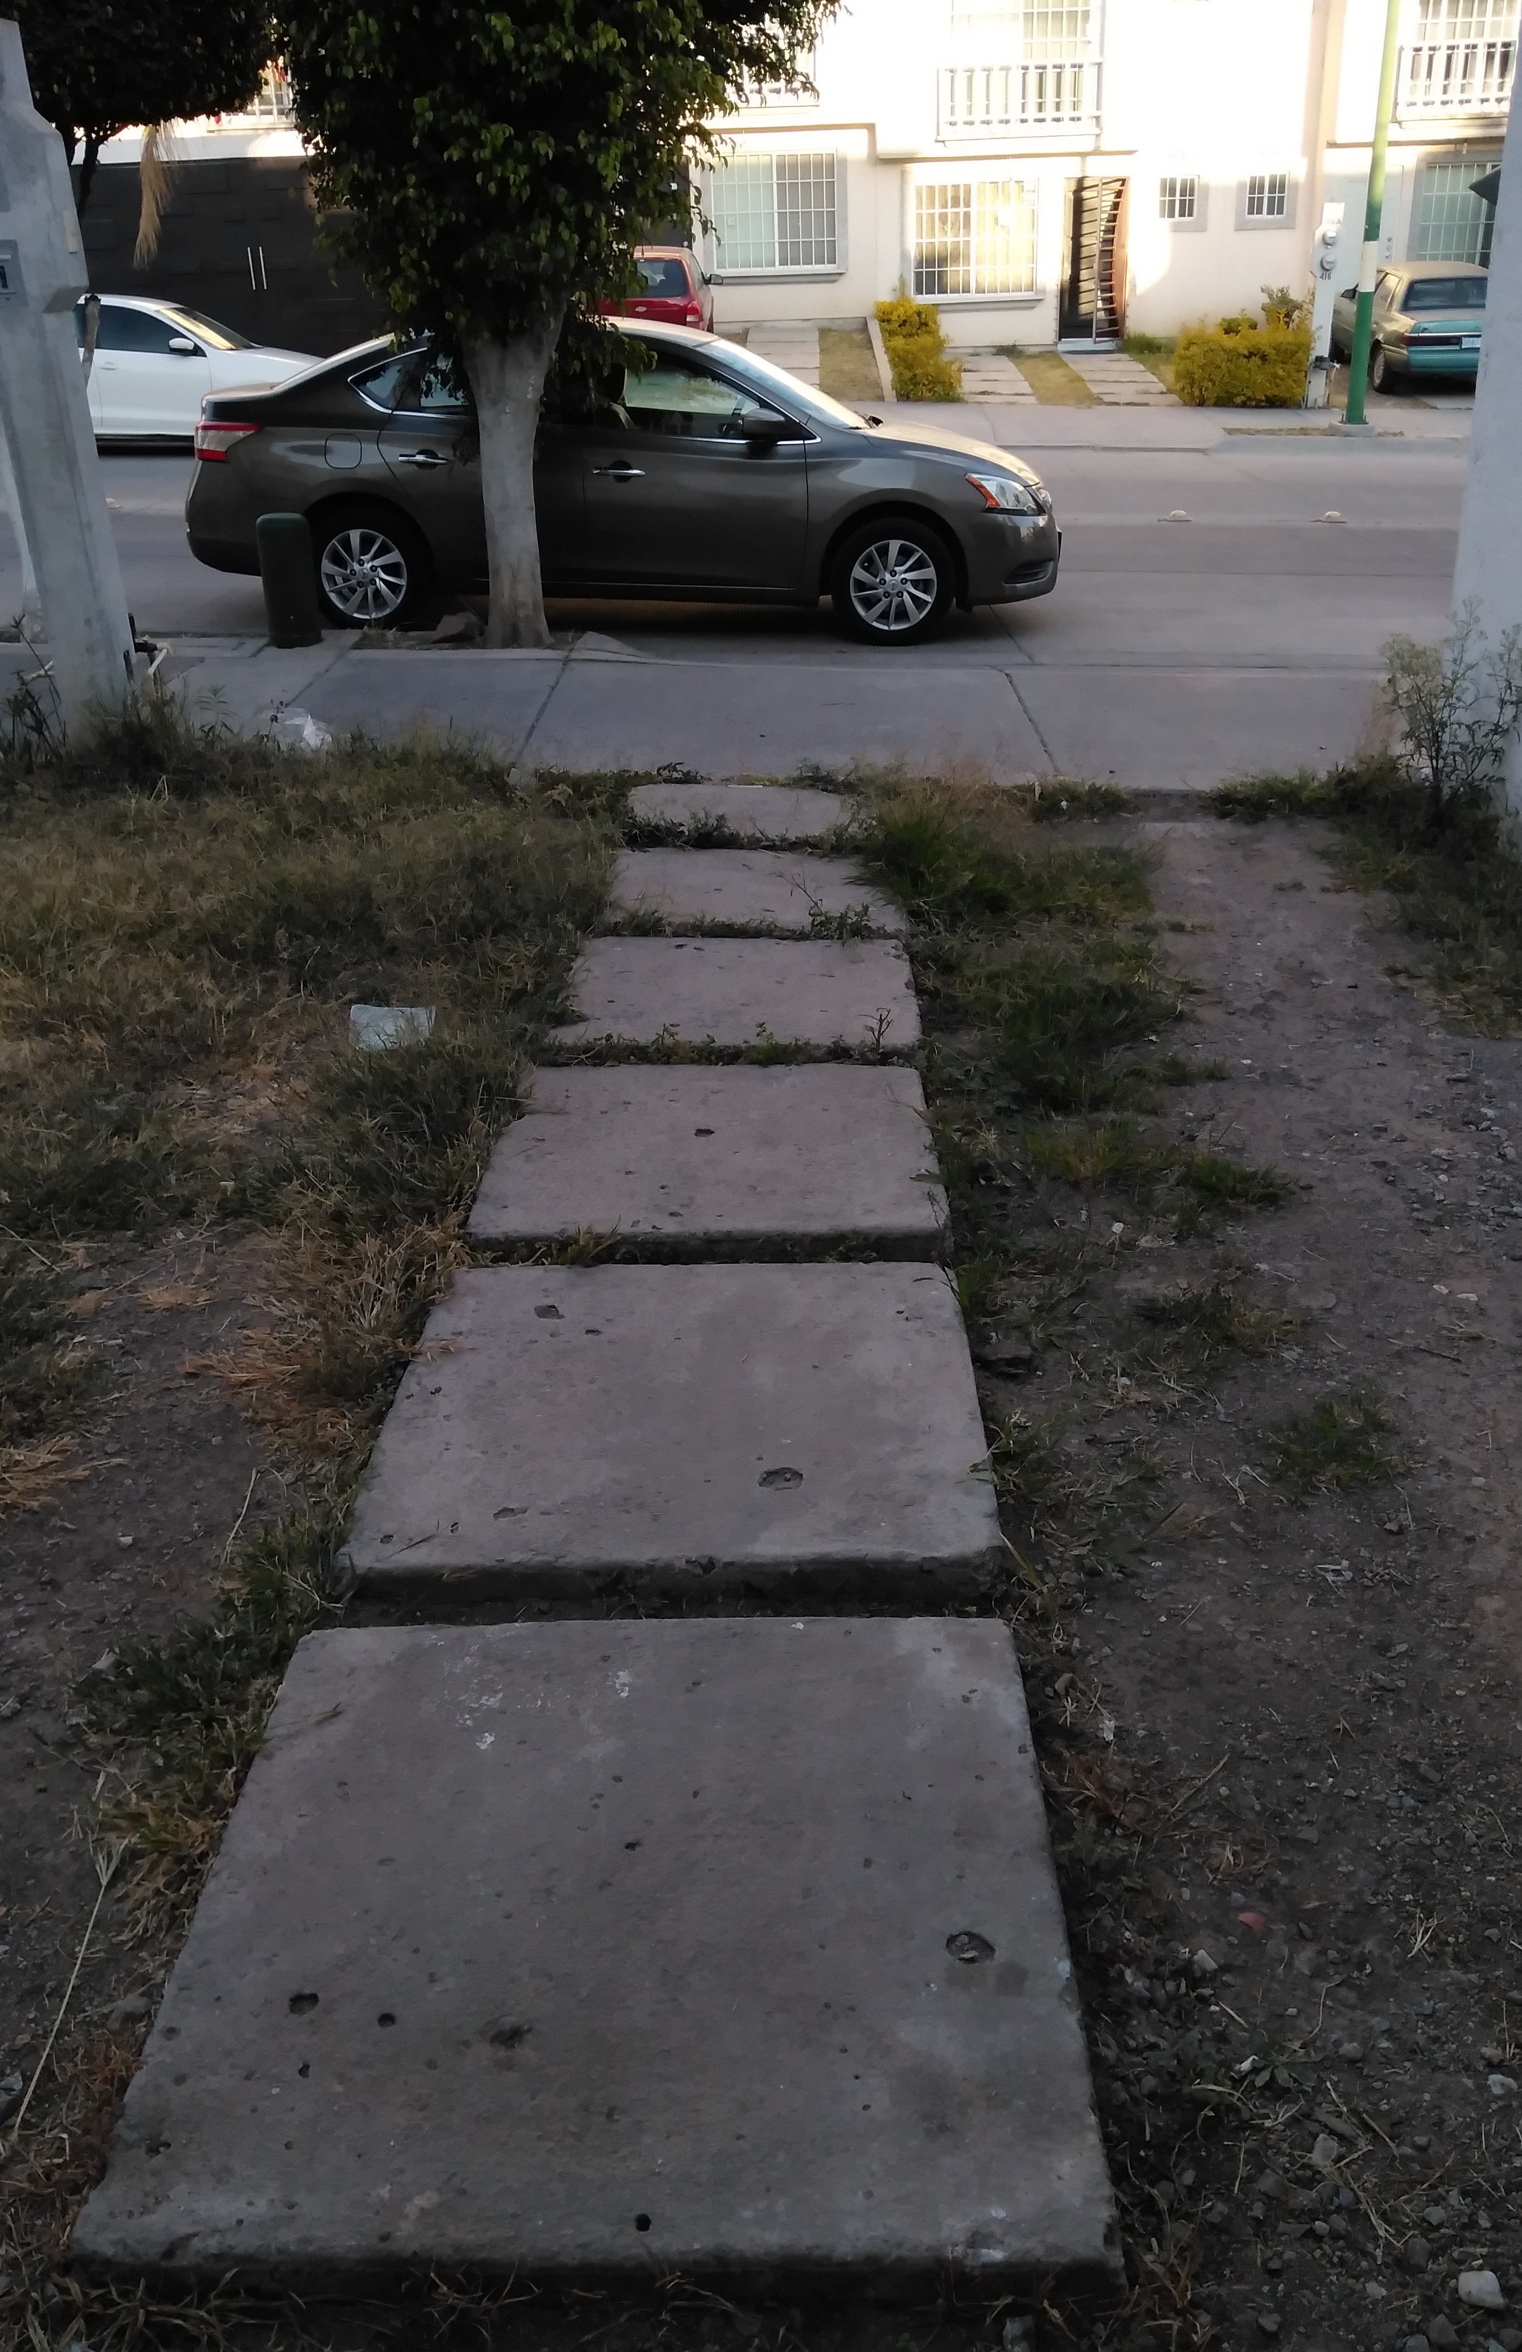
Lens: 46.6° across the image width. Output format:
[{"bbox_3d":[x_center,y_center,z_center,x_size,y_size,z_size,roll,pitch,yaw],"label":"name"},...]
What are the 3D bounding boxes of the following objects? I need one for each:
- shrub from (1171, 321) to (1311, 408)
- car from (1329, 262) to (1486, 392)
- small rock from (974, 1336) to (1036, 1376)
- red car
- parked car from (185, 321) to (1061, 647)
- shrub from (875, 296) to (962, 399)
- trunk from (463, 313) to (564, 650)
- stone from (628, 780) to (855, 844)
[{"bbox_3d":[5.771,-9.780,21.265,1.520,0.930,1.050,-2,24,0],"label":"shrub"},{"bbox_3d":[8.791,-11.245,23.213,1.740,1.360,4.500,0,32,2],"label":"car"},{"bbox_3d":[0.343,0.254,2.482,0.080,0.040,0.055,-1,25,0],"label":"small rock"},{"bbox_3d":[-1.549,-11.891,24.168,1.620,1.420,3.750,-2,31,0],"label":"red car"},{"bbox_3d":[-0.667,-3.783,9.473,4.630,1.495,1.760,2,24,0],"label":"parked car"},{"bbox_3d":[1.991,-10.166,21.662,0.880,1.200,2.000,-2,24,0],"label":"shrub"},{"bbox_3d":[-1.099,-3.124,7.993,0.400,1.371,0.360,-2,24,0],"label":"trunk"},{"bbox_3d":[-0.065,-1.115,5.516,0.720,0.070,0.640,-1,25,0],"label":"stone"}]

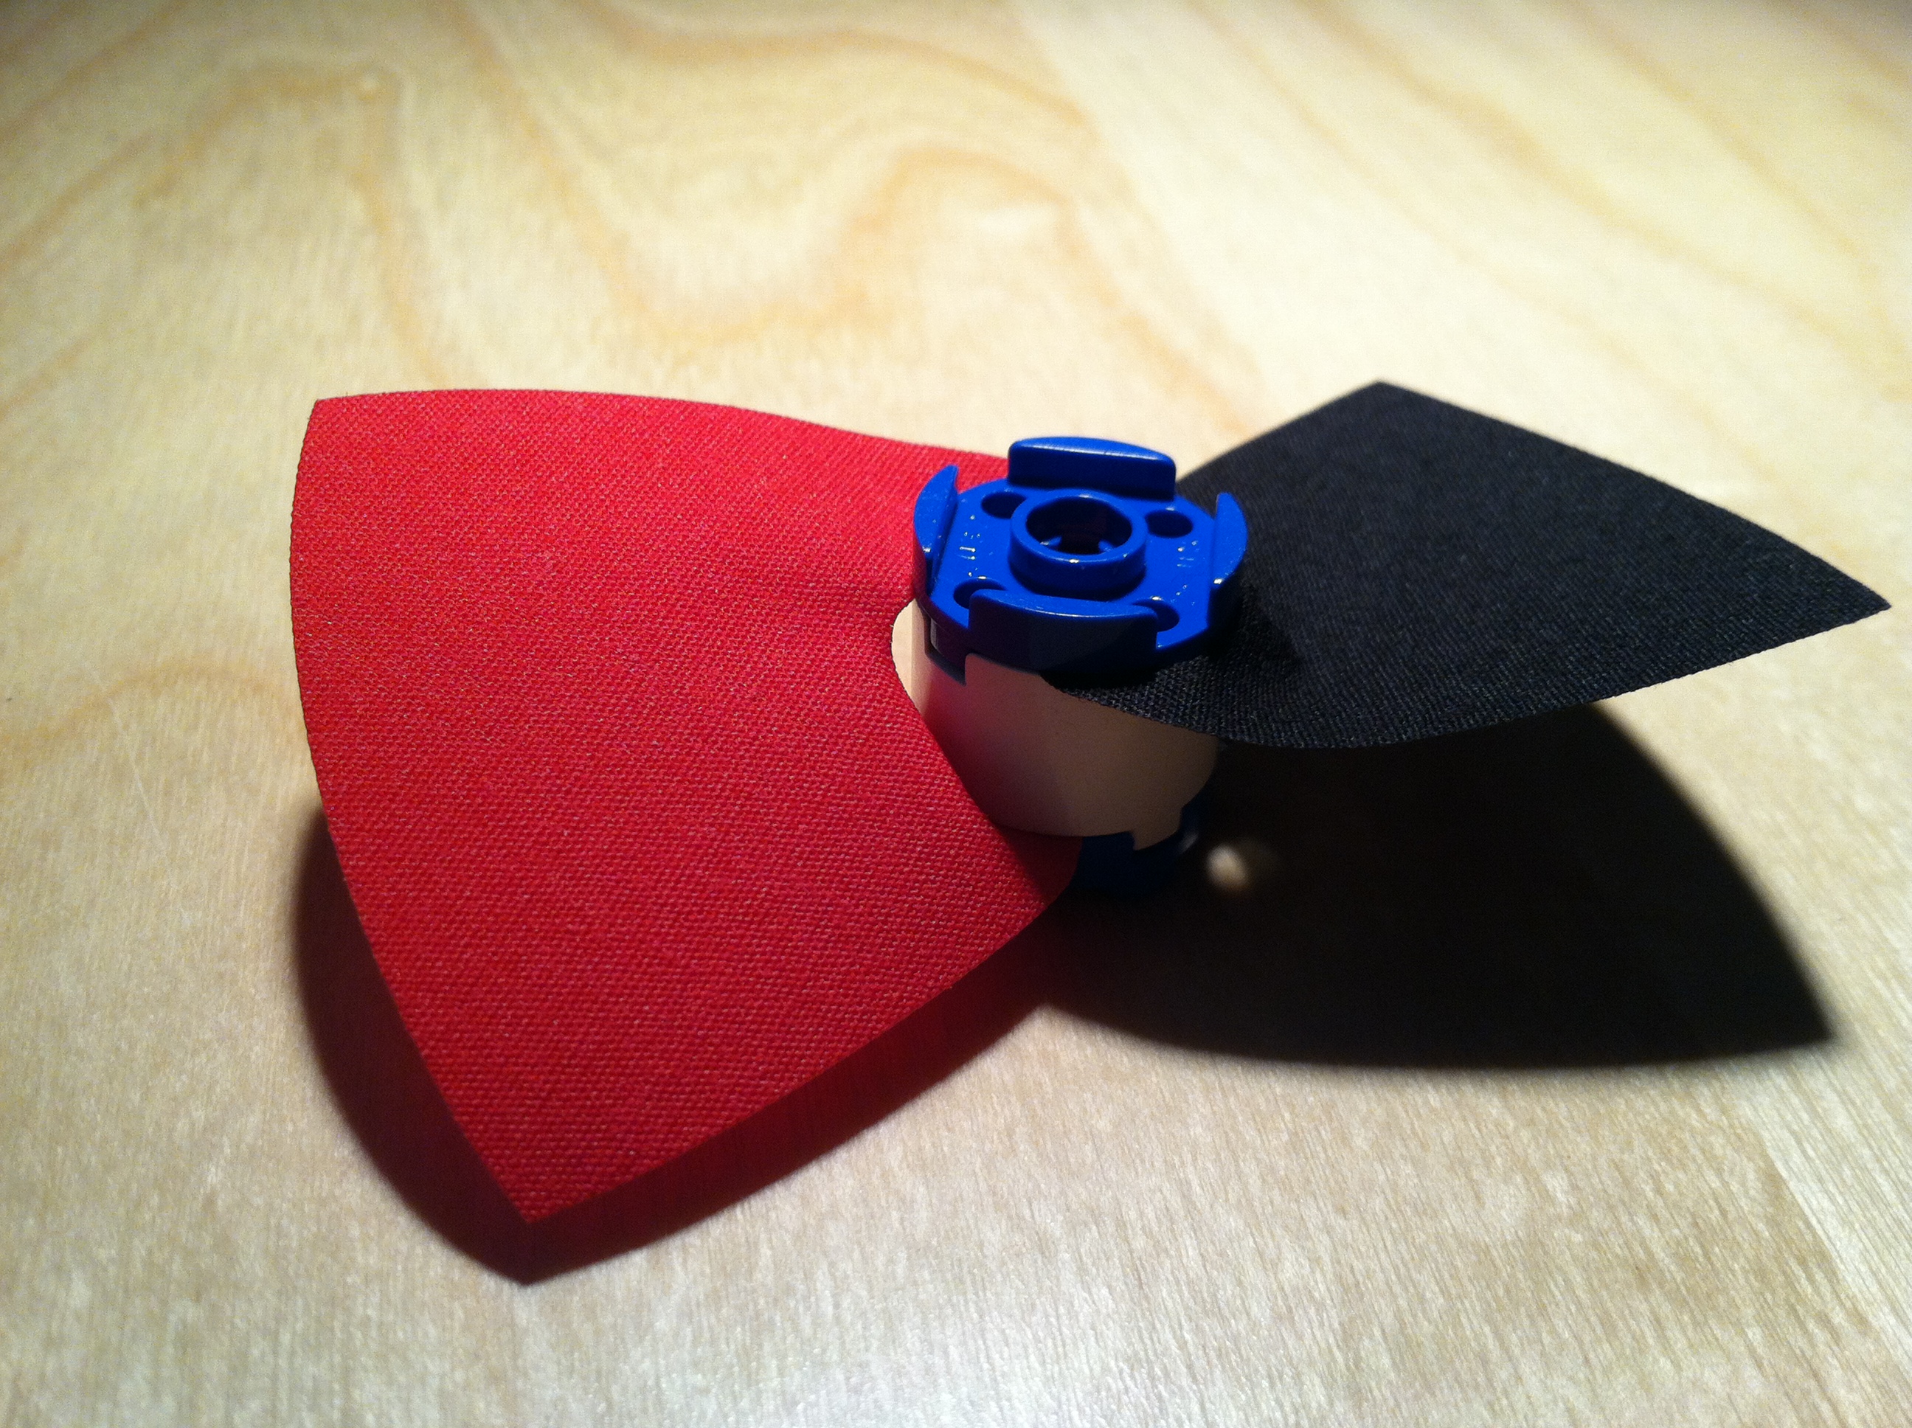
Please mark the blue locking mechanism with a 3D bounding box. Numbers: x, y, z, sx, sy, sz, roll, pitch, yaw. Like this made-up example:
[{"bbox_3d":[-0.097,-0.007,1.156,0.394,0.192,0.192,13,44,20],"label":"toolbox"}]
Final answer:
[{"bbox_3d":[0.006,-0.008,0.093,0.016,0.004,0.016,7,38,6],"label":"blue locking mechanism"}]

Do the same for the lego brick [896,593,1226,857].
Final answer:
[{"bbox_3d":[0.006,-0.002,0.097,0.016,0.011,0.016,7,38,6],"label":"lego brick"}]

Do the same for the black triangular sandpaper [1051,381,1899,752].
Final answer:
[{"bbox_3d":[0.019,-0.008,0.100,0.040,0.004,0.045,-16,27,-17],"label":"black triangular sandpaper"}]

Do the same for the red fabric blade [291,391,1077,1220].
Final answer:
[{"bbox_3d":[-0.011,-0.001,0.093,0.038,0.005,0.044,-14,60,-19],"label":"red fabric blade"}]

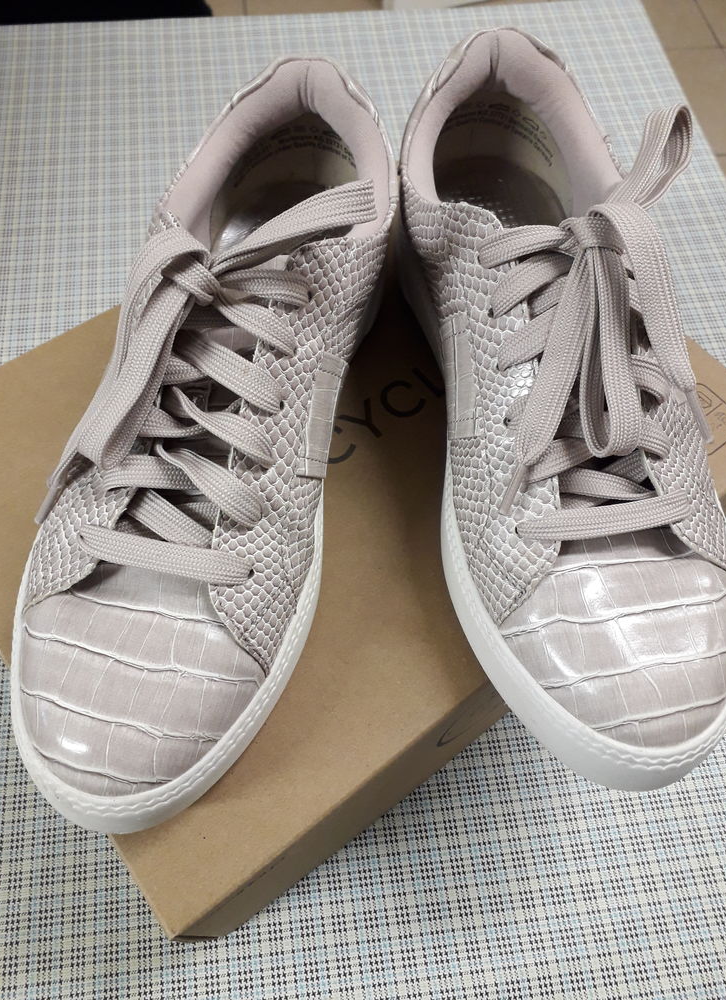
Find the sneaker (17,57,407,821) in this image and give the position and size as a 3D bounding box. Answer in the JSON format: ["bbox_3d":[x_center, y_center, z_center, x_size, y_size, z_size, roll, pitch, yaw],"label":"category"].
[{"bbox_3d":[-0.055,-0.034,0.279,0.103,0.096,0.281,11,63,3],"label":"sneaker"}]

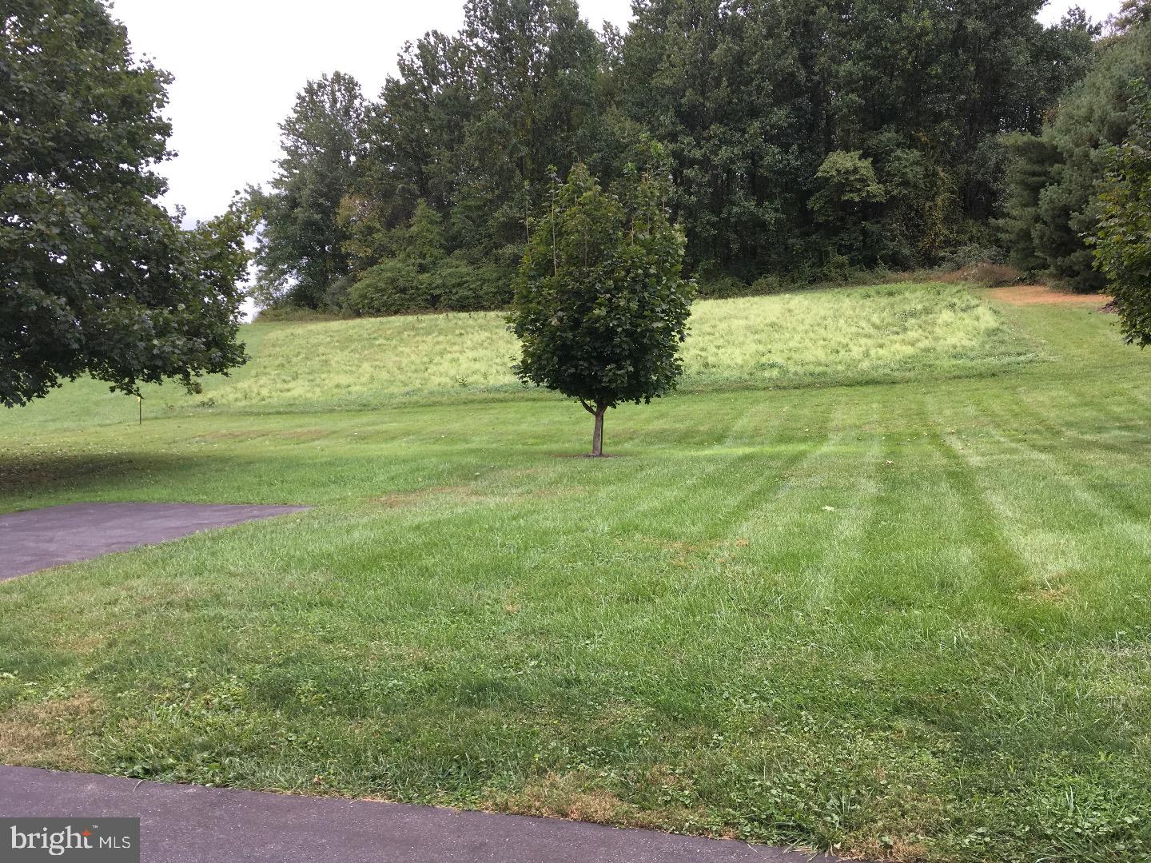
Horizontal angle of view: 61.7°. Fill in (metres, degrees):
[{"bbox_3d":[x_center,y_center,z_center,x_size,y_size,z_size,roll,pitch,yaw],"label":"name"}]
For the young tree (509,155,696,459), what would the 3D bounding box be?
[{"bbox_3d":[0.450,-2.100,16.500,3.100,5.000,3.050,0,1,0],"label":"young tree"}]

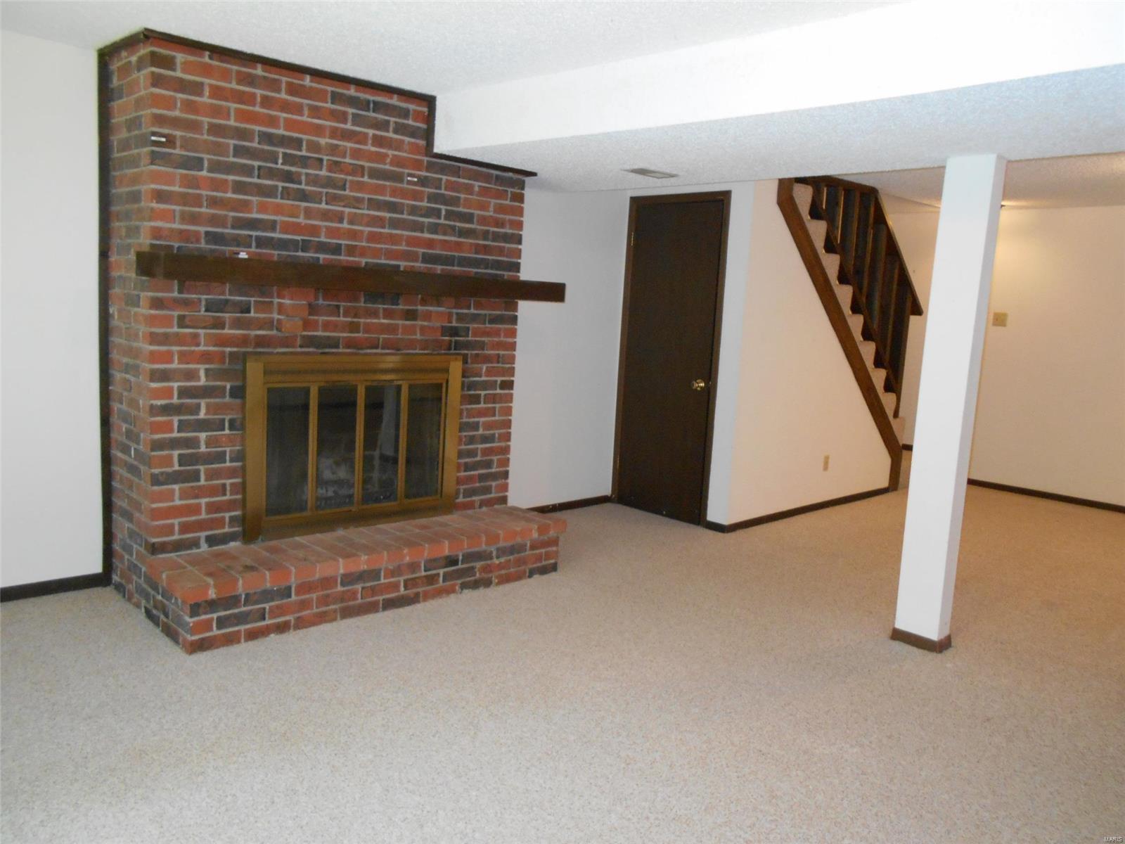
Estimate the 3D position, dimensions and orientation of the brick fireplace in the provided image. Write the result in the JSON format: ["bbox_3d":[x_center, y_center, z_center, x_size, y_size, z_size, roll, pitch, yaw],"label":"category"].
[{"bbox_3d":[-0.922,-0.362,3.846,1.855,2.226,0.901,-3,10,-43],"label":"brick fireplace"}]

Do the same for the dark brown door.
[{"bbox_3d":[0.702,-0.405,5.567,0.050,2.074,0.748,-3,10,-43],"label":"dark brown door"}]

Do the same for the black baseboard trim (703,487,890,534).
[{"bbox_3d":[1.789,0.602,6.095,2.245,0.068,0.150,-3,10,-43],"label":"black baseboard trim"}]

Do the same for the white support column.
[{"bbox_3d":[1.591,-0.054,3.484,0.140,2.006,0.205,-3,10,-43],"label":"white support column"}]

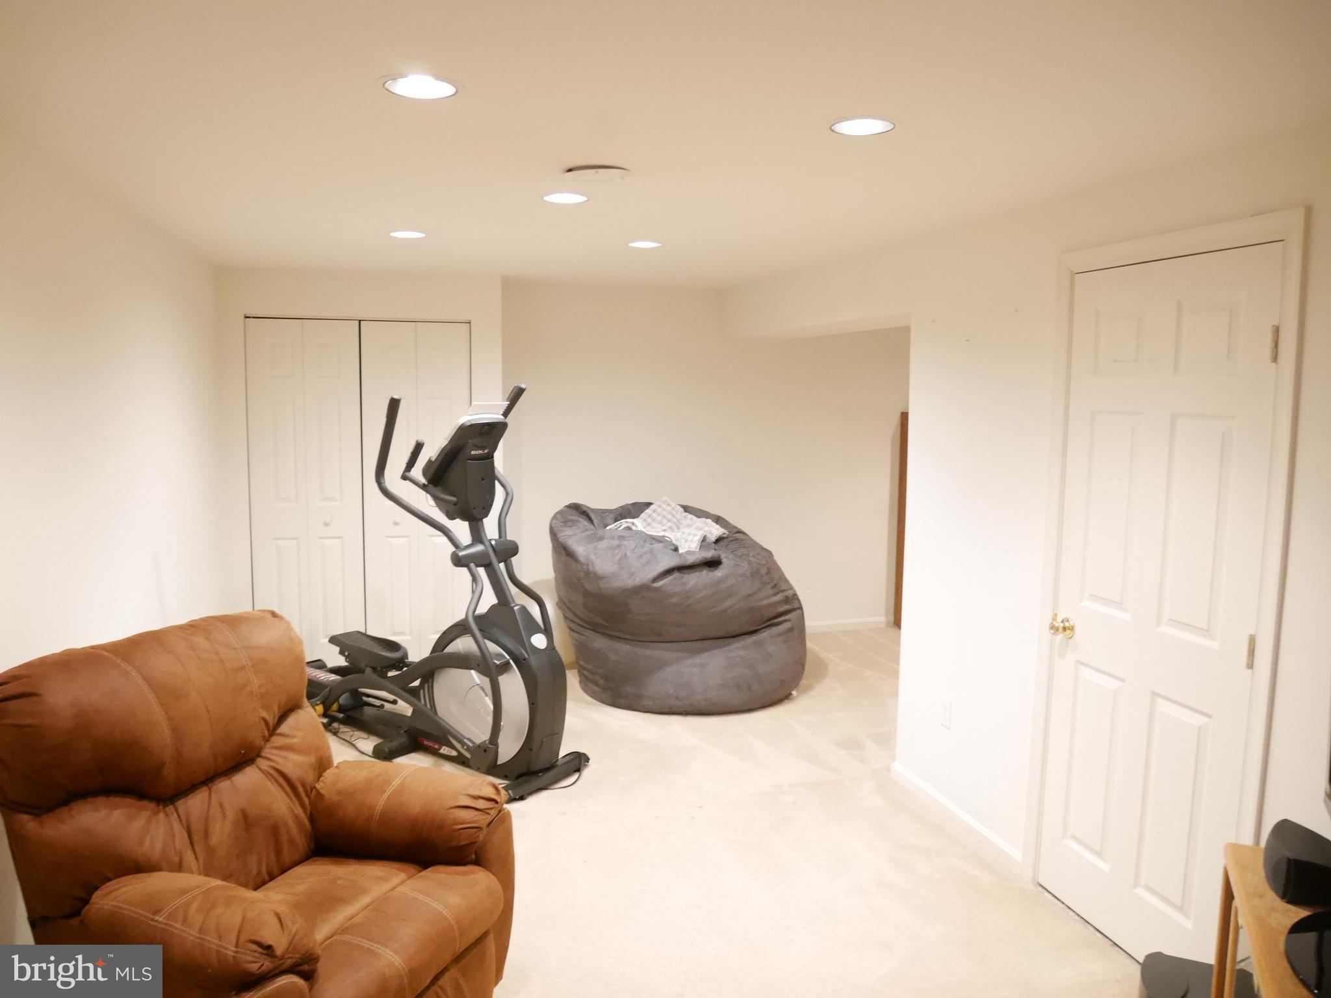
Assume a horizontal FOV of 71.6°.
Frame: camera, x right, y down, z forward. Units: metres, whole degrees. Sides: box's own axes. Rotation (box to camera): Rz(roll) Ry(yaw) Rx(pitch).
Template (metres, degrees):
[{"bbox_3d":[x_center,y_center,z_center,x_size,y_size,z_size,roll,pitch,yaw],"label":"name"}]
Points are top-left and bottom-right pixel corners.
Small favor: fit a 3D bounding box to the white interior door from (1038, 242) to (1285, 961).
[{"bbox_3d":[1.401,0.342,2.690,0.040,2.030,0.715,-2,7,-16],"label":"white interior door"}]

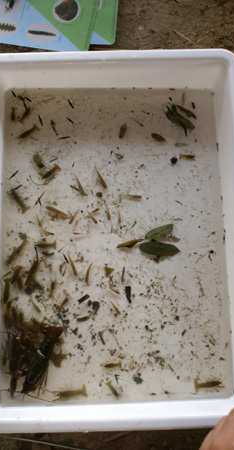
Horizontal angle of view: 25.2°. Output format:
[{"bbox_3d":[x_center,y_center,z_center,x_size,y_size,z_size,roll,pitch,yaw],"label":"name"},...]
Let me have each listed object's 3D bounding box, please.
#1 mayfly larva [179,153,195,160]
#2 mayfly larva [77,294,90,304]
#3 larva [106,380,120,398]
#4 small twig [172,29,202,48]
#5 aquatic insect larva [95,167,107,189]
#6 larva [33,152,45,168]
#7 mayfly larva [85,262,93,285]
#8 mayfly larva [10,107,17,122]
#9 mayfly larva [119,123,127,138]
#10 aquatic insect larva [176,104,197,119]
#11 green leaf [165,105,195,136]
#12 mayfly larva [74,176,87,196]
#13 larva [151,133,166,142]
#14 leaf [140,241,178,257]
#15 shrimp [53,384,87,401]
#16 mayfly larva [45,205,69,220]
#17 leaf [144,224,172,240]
[{"bbox_3d":[0.091,-0.089,0.680,0.022,0.005,0.009,1,80,-2],"label":"mayfly larva"},{"bbox_3d":[-0.040,0.087,0.626,0.016,0.004,0.004,-28,81,-6],"label":"mayfly larva"},{"bbox_3d":[-0.004,0.197,0.623,0.009,0.006,0.023,-33,83,-8],"label":"larva"},{"bbox_3d":[0.097,-0.256,0.719,0.047,0.003,0.002,34,81,5],"label":"small twig"},{"bbox_3d":[-0.020,-0.060,0.653,0.005,0.004,0.035,-24,81,-5],"label":"aquatic insect larva"},{"bbox_3d":[-0.098,-0.082,0.655,0.010,0.007,0.023,-24,81,-5],"label":"larva"},{"bbox_3d":[-0.032,0.056,0.631,0.005,0.004,0.029,18,80,2],"label":"mayfly larva"},{"bbox_3d":[-0.134,-0.143,0.679,0.008,0.006,0.021,1,80,-2],"label":"mayfly larva"},{"bbox_3d":[0.008,-0.122,0.682,0.008,0.006,0.022,19,79,1],"label":"mayfly larva"},{"bbox_3d":[0.092,-0.149,0.691,0.033,0.006,0.007,35,80,4],"label":"aquatic insect larva"},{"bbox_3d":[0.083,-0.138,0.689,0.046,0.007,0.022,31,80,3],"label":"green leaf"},{"bbox_3d":[-0.047,-0.050,0.650,0.005,0.004,0.032,-26,81,-6],"label":"mayfly larva"},{"bbox_3d":[0.053,-0.109,0.657,0.020,0.004,0.007,28,79,4],"label":"larva"},{"bbox_3d":[0.051,0.029,0.623,0.048,0.004,0.015,6,78,-1],"label":"leaf"},{"bbox_3d":[-0.053,0.190,0.595,0.039,0.007,0.014,-4,79,-3],"label":"shrimp"},{"bbox_3d":[-0.072,-0.016,0.630,0.030,0.005,0.007,20,79,2],"label":"mayfly larva"},{"bbox_3d":[0.051,0.008,0.638,0.039,0.005,0.012,-27,81,-6],"label":"leaf"}]

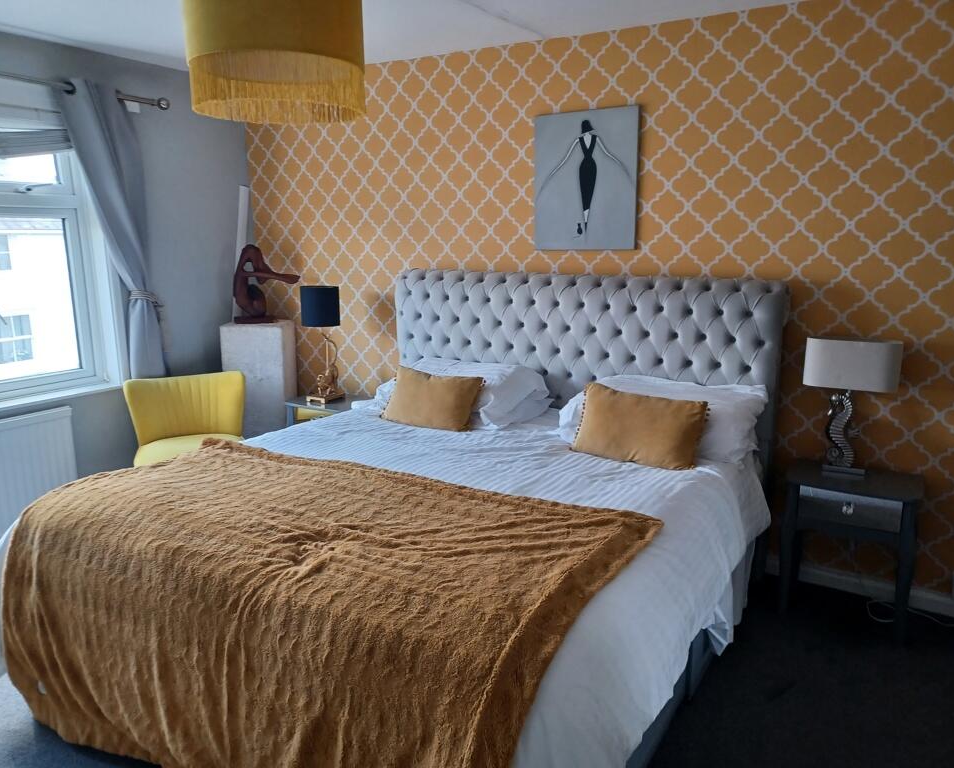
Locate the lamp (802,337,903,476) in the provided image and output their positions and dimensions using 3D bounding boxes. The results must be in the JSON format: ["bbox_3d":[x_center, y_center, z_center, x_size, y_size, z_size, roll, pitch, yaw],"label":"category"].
[{"bbox_3d":[1.397,0.091,2.780,0.315,0.515,0.170,6,14,29],"label":"lamp"}]

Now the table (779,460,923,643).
[{"bbox_3d":[1.424,0.626,2.835,0.450,0.555,0.320,6,14,30],"label":"table"}]

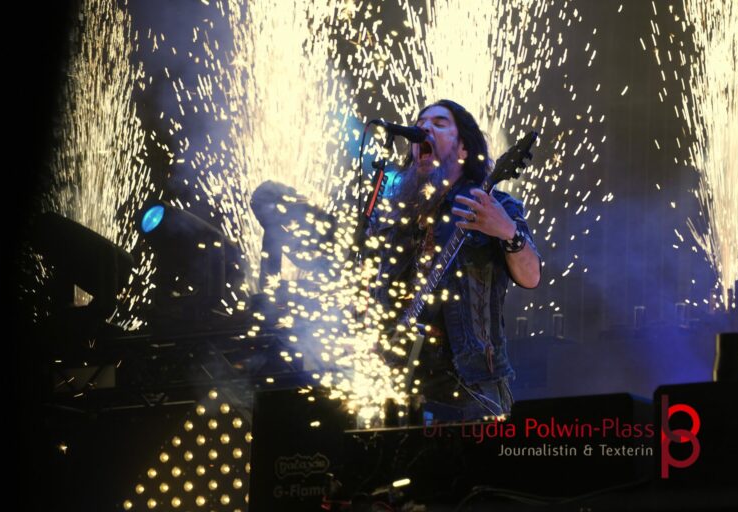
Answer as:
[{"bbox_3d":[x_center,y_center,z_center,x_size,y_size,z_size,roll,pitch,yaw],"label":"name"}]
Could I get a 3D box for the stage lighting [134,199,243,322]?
[{"bbox_3d":[-0.861,0.026,14.500,0.470,0.580,0.370,5,-9,-30],"label":"stage lighting"}]

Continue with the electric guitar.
[{"bbox_3d":[0.185,0.077,8.750,0.080,1.120,0.420,14,29,-32],"label":"electric guitar"}]

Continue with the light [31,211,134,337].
[{"bbox_3d":[-1.362,0.083,14.300,0.470,0.590,0.370,5,-9,-30],"label":"light"}]

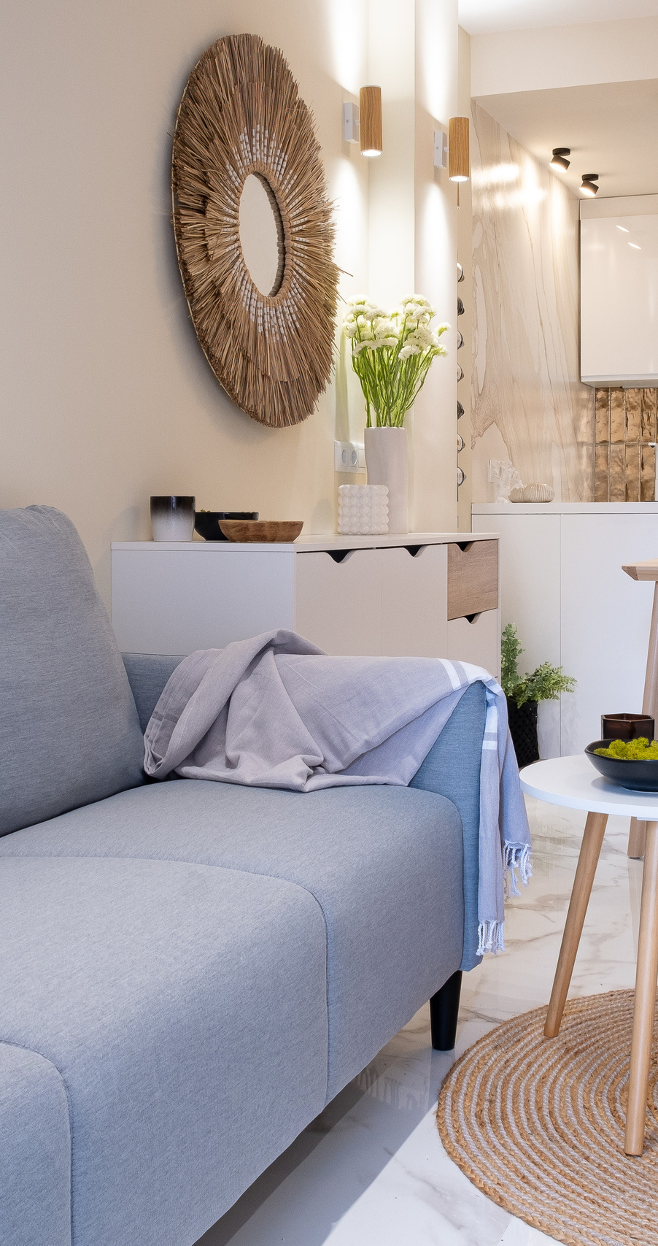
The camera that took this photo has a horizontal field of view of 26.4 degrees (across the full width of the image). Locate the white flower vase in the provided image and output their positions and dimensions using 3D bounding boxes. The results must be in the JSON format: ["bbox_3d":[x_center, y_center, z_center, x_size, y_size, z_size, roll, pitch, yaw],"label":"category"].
[{"bbox_3d":[0.165,-0.392,3.890,0.112,0.302,0.112,1,5,22],"label":"white flower vase"}]

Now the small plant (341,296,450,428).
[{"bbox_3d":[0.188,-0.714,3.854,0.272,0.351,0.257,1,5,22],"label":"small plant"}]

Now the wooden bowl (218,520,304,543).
[{"bbox_3d":[-0.139,-0.190,2.862,0.170,0.046,0.170,0,5,0],"label":"wooden bowl"}]

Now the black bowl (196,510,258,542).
[{"bbox_3d":[-0.224,-0.208,3.026,0.142,0.058,0.142,0,5,0],"label":"black bowl"}]

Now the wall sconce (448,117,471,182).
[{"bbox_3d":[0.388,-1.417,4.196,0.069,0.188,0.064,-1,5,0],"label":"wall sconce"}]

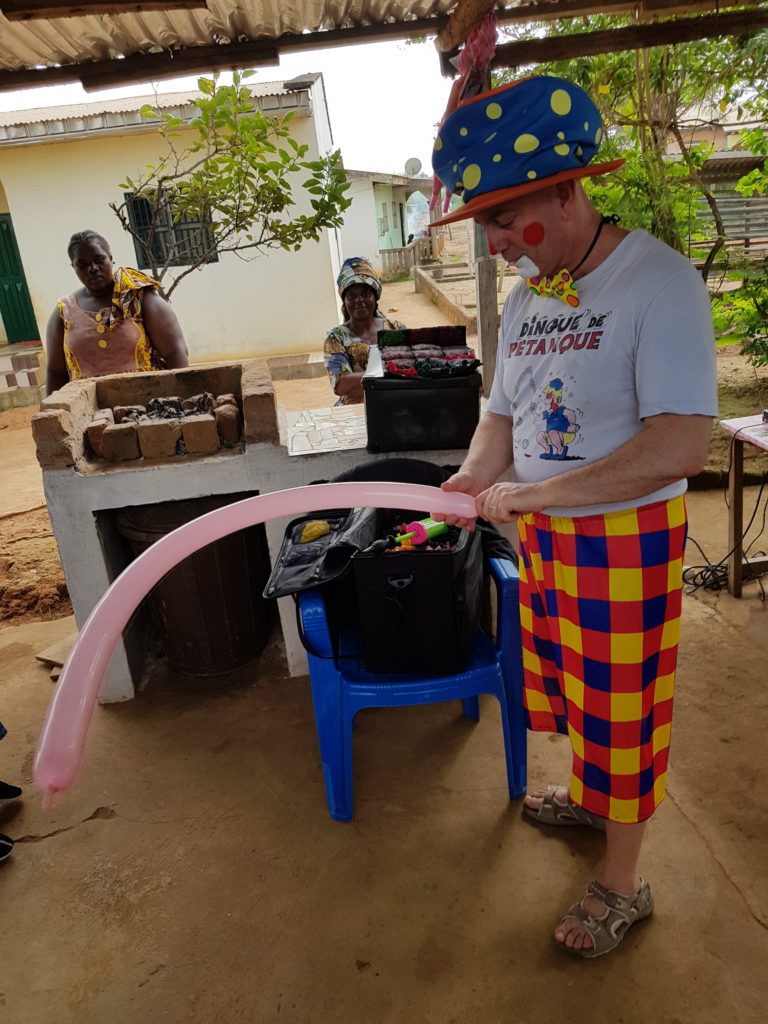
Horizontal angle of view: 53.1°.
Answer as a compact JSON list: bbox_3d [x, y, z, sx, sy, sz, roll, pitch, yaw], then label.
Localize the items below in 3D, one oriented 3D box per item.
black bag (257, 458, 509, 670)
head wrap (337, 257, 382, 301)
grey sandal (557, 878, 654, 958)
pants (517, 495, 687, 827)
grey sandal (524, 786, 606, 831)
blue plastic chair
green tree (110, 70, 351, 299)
[{"bbox_3d":[-0.016,0.198,2.321,0.560,0.410,0.440,-7,16,0],"label":"black bag"},{"bbox_3d":[-0.118,-1.134,3.720,0.210,0.200,0.230,-7,16,0],"label":"head wrap"},{"bbox_3d":[0.510,0.927,1.792,0.265,0.100,0.100,-15,19,-27],"label":"grey sandal"},{"bbox_3d":[0.477,0.303,1.785,0.330,0.690,0.400,-10,17,-12],"label":"pants"},{"bbox_3d":[0.522,0.814,2.166,0.265,0.100,0.100,0,18,21],"label":"grey sandal"},{"bbox_3d":[0.086,0.376,2.439,0.610,0.880,0.600,-6,17,2],"label":"blue plastic chair"},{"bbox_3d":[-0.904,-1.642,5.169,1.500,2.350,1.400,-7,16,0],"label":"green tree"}]

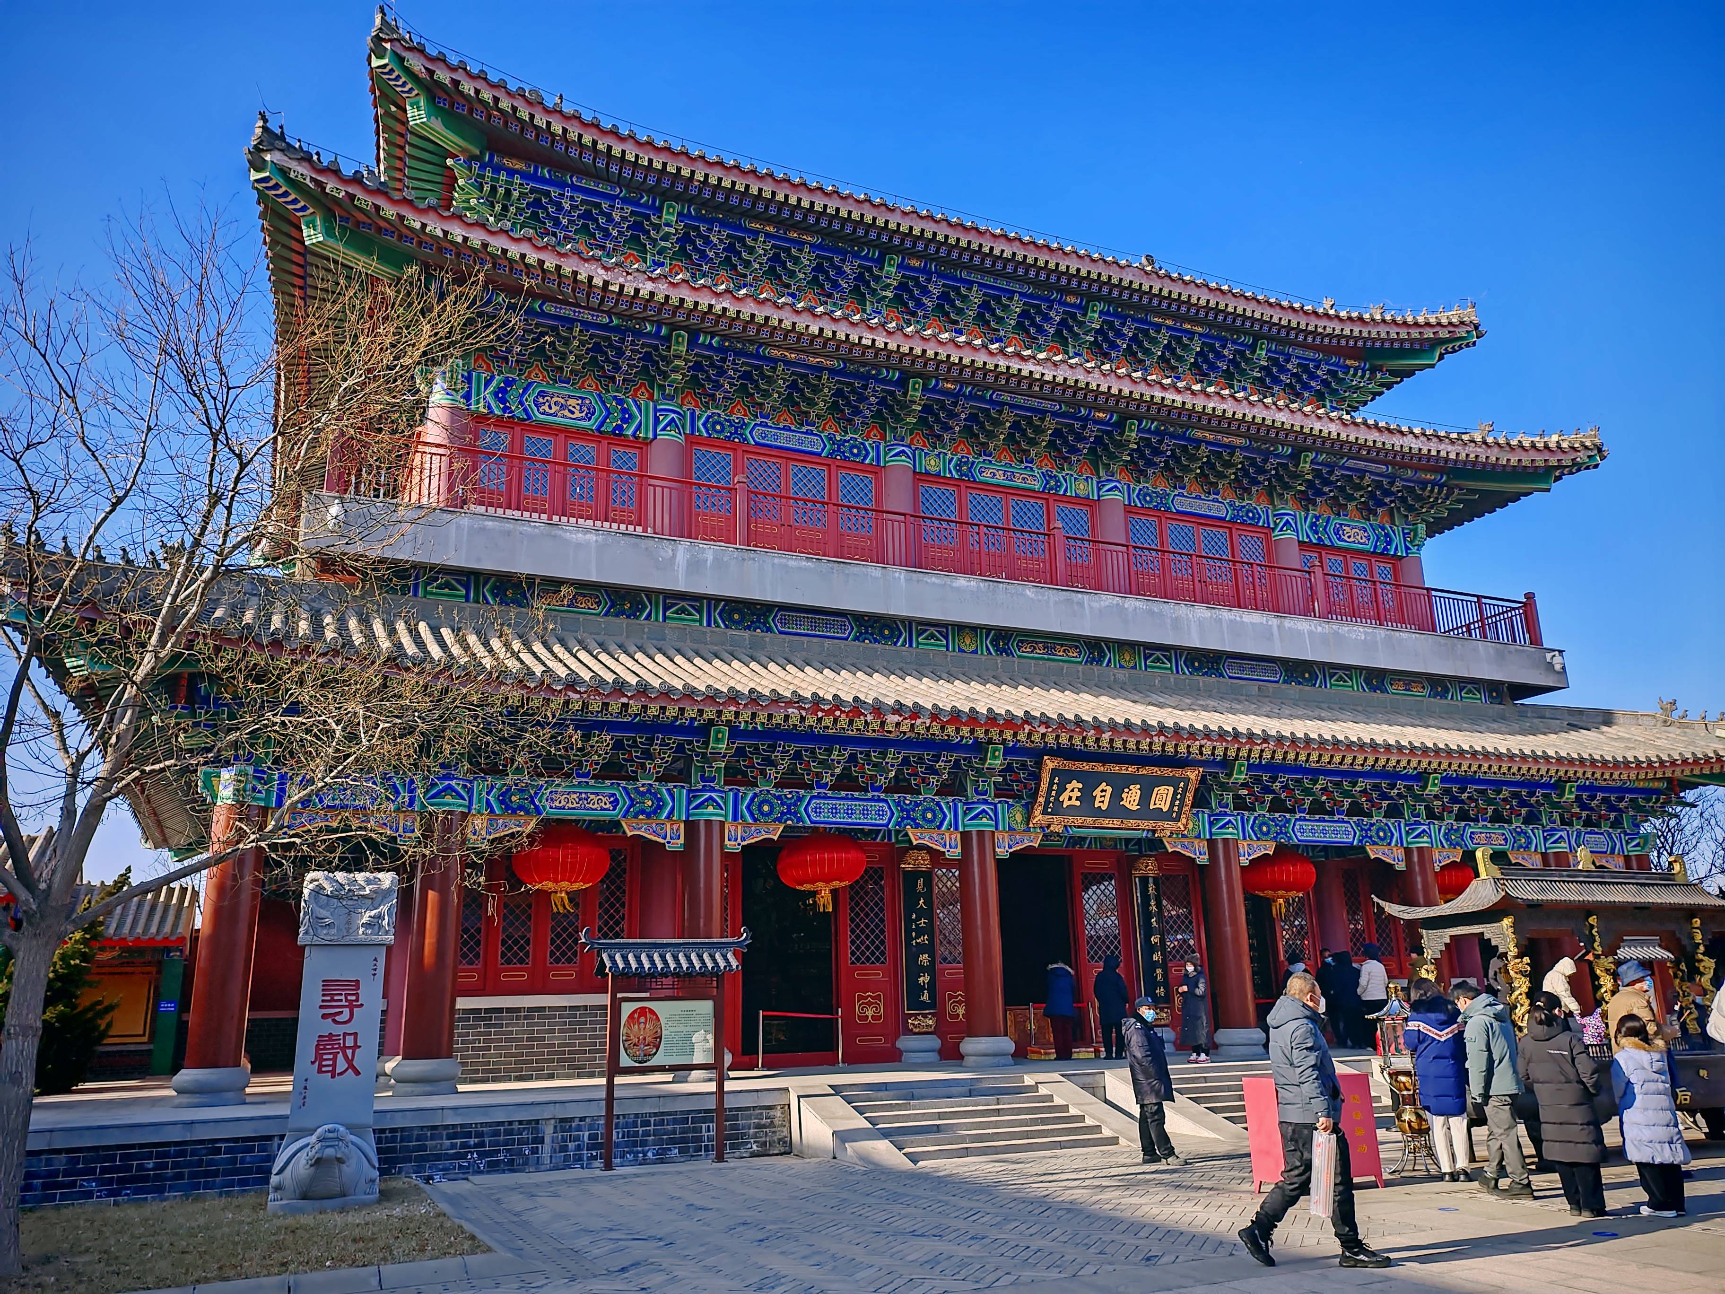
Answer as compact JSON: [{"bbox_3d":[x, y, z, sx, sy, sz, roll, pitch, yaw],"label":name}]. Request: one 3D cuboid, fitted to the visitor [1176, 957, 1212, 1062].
[{"bbox_3d":[5.015,5.452,20.360,0.460,1.566,0.350,-16,-21,42],"label":"visitor"}]

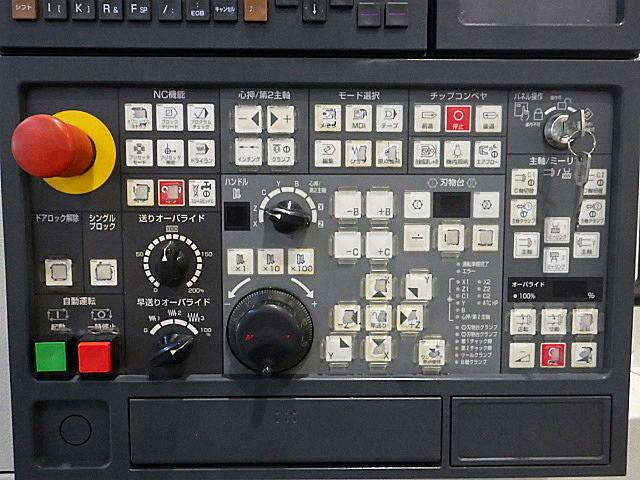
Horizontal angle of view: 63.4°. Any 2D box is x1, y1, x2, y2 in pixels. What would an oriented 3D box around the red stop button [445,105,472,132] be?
[{"bbox_3d":[0.099,-0.086,0.372,0.019,0.019,0.007,0,4,-1],"label":"red stop button"}]

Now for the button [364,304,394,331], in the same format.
[{"bbox_3d":[0.044,0.057,0.384,0.019,0.019,0.007,0,4,-1],"label":"button"}]

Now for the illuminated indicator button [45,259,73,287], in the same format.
[{"bbox_3d":[-0.189,0.024,0.377,0.019,0.019,0.007,0,4,-1],"label":"illuminated indicator button"}]

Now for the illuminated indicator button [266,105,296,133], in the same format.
[{"bbox_3d":[-0.027,-0.085,0.369,0.019,0.019,0.009,0,4,-1],"label":"illuminated indicator button"}]

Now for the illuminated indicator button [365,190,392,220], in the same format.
[{"bbox_3d":[0.044,-0.025,0.381,0.019,0.019,0.007,0,4,-1],"label":"illuminated indicator button"}]

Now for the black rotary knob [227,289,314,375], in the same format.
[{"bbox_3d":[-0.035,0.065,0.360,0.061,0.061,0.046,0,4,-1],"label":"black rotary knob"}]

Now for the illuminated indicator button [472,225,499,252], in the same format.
[{"bbox_3d":[0.122,-0.001,0.384,0.019,0.019,0.007,0,4,-1],"label":"illuminated indicator button"}]

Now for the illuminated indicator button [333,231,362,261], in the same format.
[{"bbox_3d":[0.019,0.003,0.368,0.018,0.018,0.007,0,4,-1],"label":"illuminated indicator button"}]

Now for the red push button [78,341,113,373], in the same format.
[{"bbox_3d":[-0.161,0.083,0.375,0.022,0.021,0.011,0,3,-1],"label":"red push button"}]

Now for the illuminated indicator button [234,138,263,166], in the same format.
[{"bbox_3d":[-0.051,-0.063,0.374,0.019,0.019,0.007,0,4,-1],"label":"illuminated indicator button"}]

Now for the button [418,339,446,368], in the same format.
[{"bbox_3d":[0.083,0.083,0.386,0.019,0.019,0.007,0,4,-1],"label":"button"}]

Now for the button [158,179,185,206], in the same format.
[{"bbox_3d":[-0.106,-0.034,0.375,0.019,0.019,0.007,0,4,-1],"label":"button"}]

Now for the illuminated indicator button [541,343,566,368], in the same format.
[{"bbox_3d":[0.174,0.086,0.390,0.019,0.019,0.006,0,3,-1],"label":"illuminated indicator button"}]

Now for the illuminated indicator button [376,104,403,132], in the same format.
[{"bbox_3d":[0.050,-0.087,0.376,0.019,0.019,0.007,0,4,-1],"label":"illuminated indicator button"}]

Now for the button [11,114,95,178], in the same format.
[{"bbox_3d":[-0.176,-0.061,0.348,0.041,0.041,0.048,0,4,-1],"label":"button"}]

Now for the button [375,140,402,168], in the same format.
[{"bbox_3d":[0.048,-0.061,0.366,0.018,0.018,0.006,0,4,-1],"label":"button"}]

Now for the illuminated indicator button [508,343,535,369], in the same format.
[{"bbox_3d":[0.149,0.085,0.386,0.019,0.019,0.007,0,4,-1],"label":"illuminated indicator button"}]

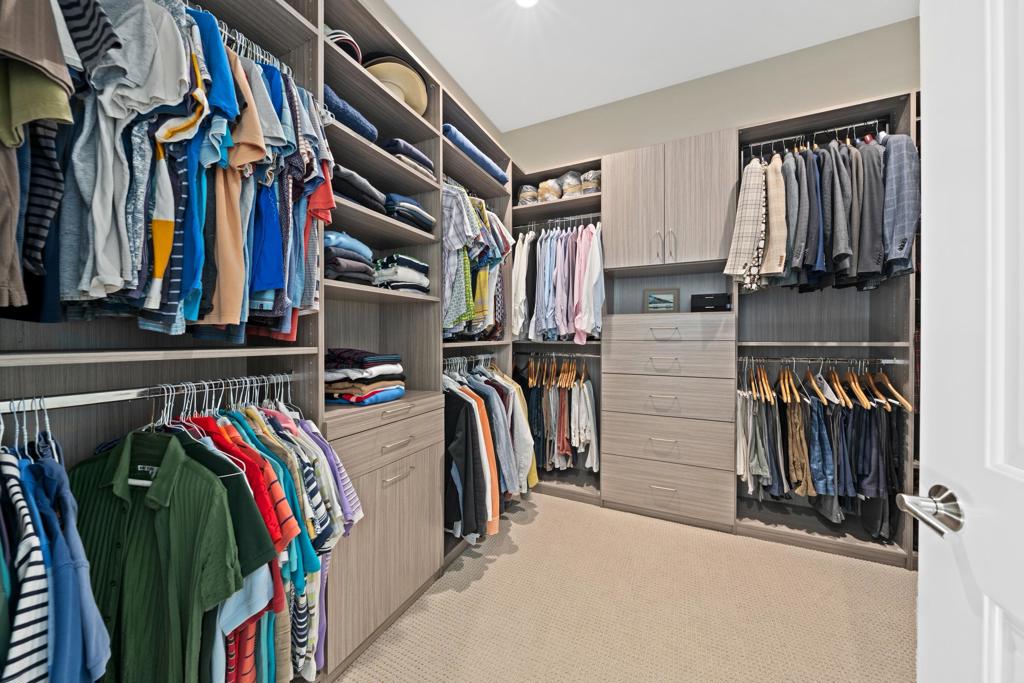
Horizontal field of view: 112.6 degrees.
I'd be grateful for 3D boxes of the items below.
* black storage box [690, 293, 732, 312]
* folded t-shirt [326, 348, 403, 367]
[{"bbox_3d":[1.289,-0.241,2.238,0.210,0.108,0.170,0,0,25],"label":"black storage box"},{"bbox_3d":[-0.648,0.066,1.475,0.260,0.070,0.225,0,0,25],"label":"folded t-shirt"}]

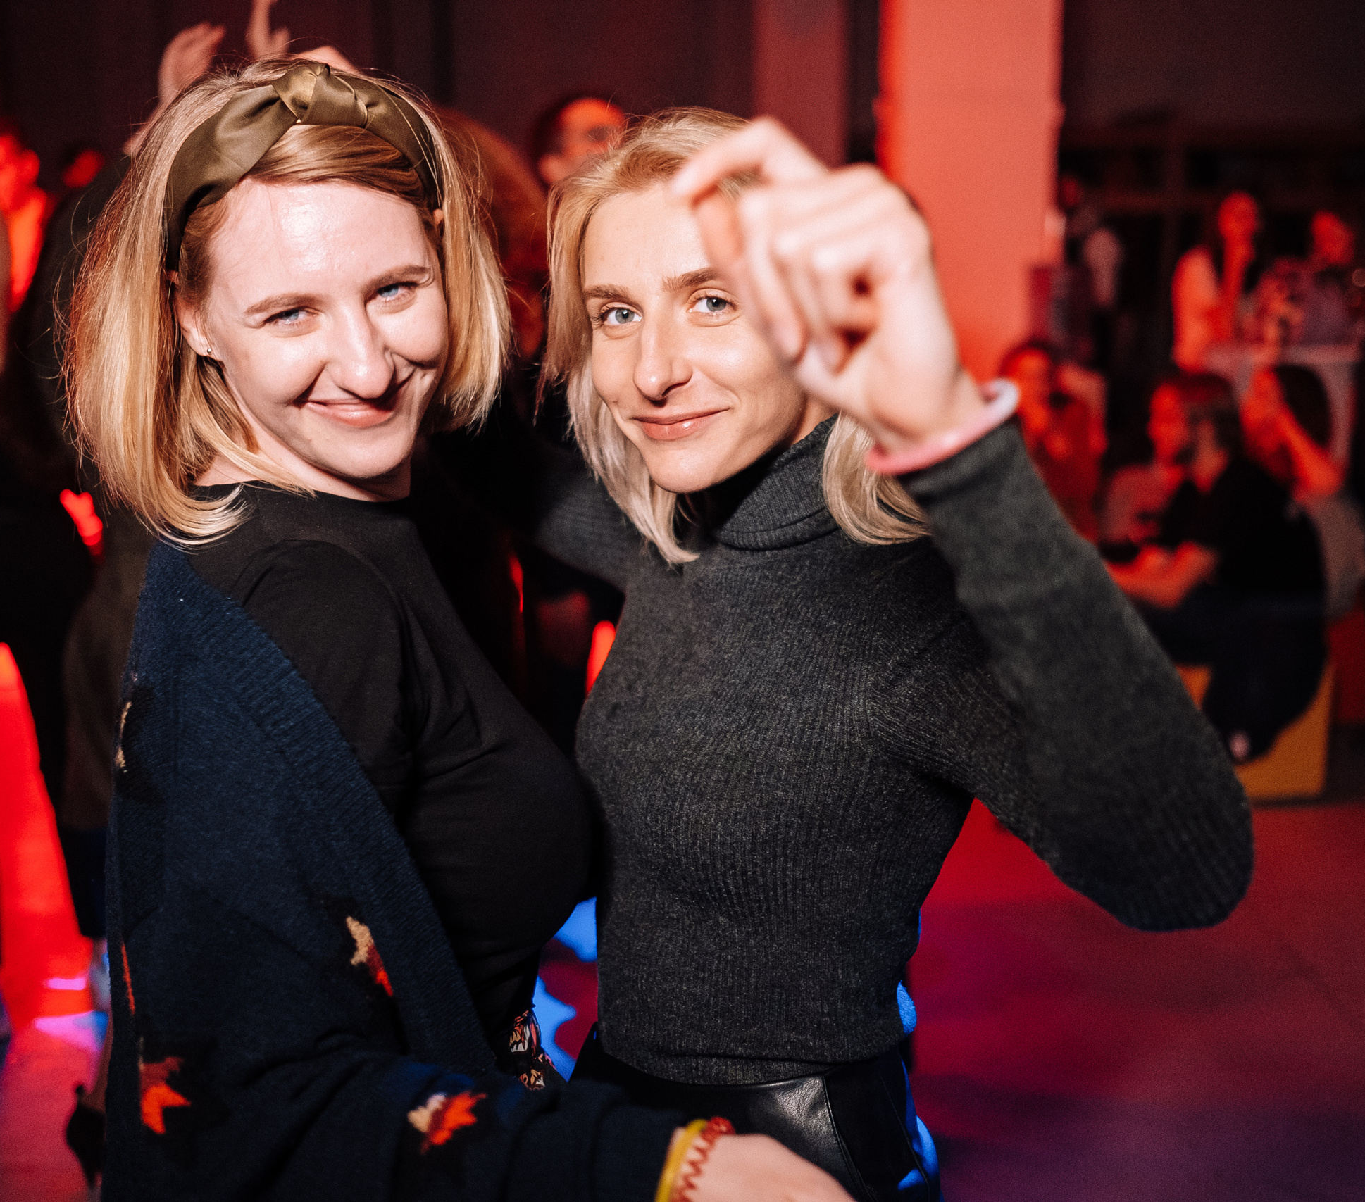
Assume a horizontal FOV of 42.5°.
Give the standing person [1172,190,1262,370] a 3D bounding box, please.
[{"bbox_3d":[2.212,-0.867,7.385,0.460,1.690,0.360,-4,13,-17],"label":"standing person"}]

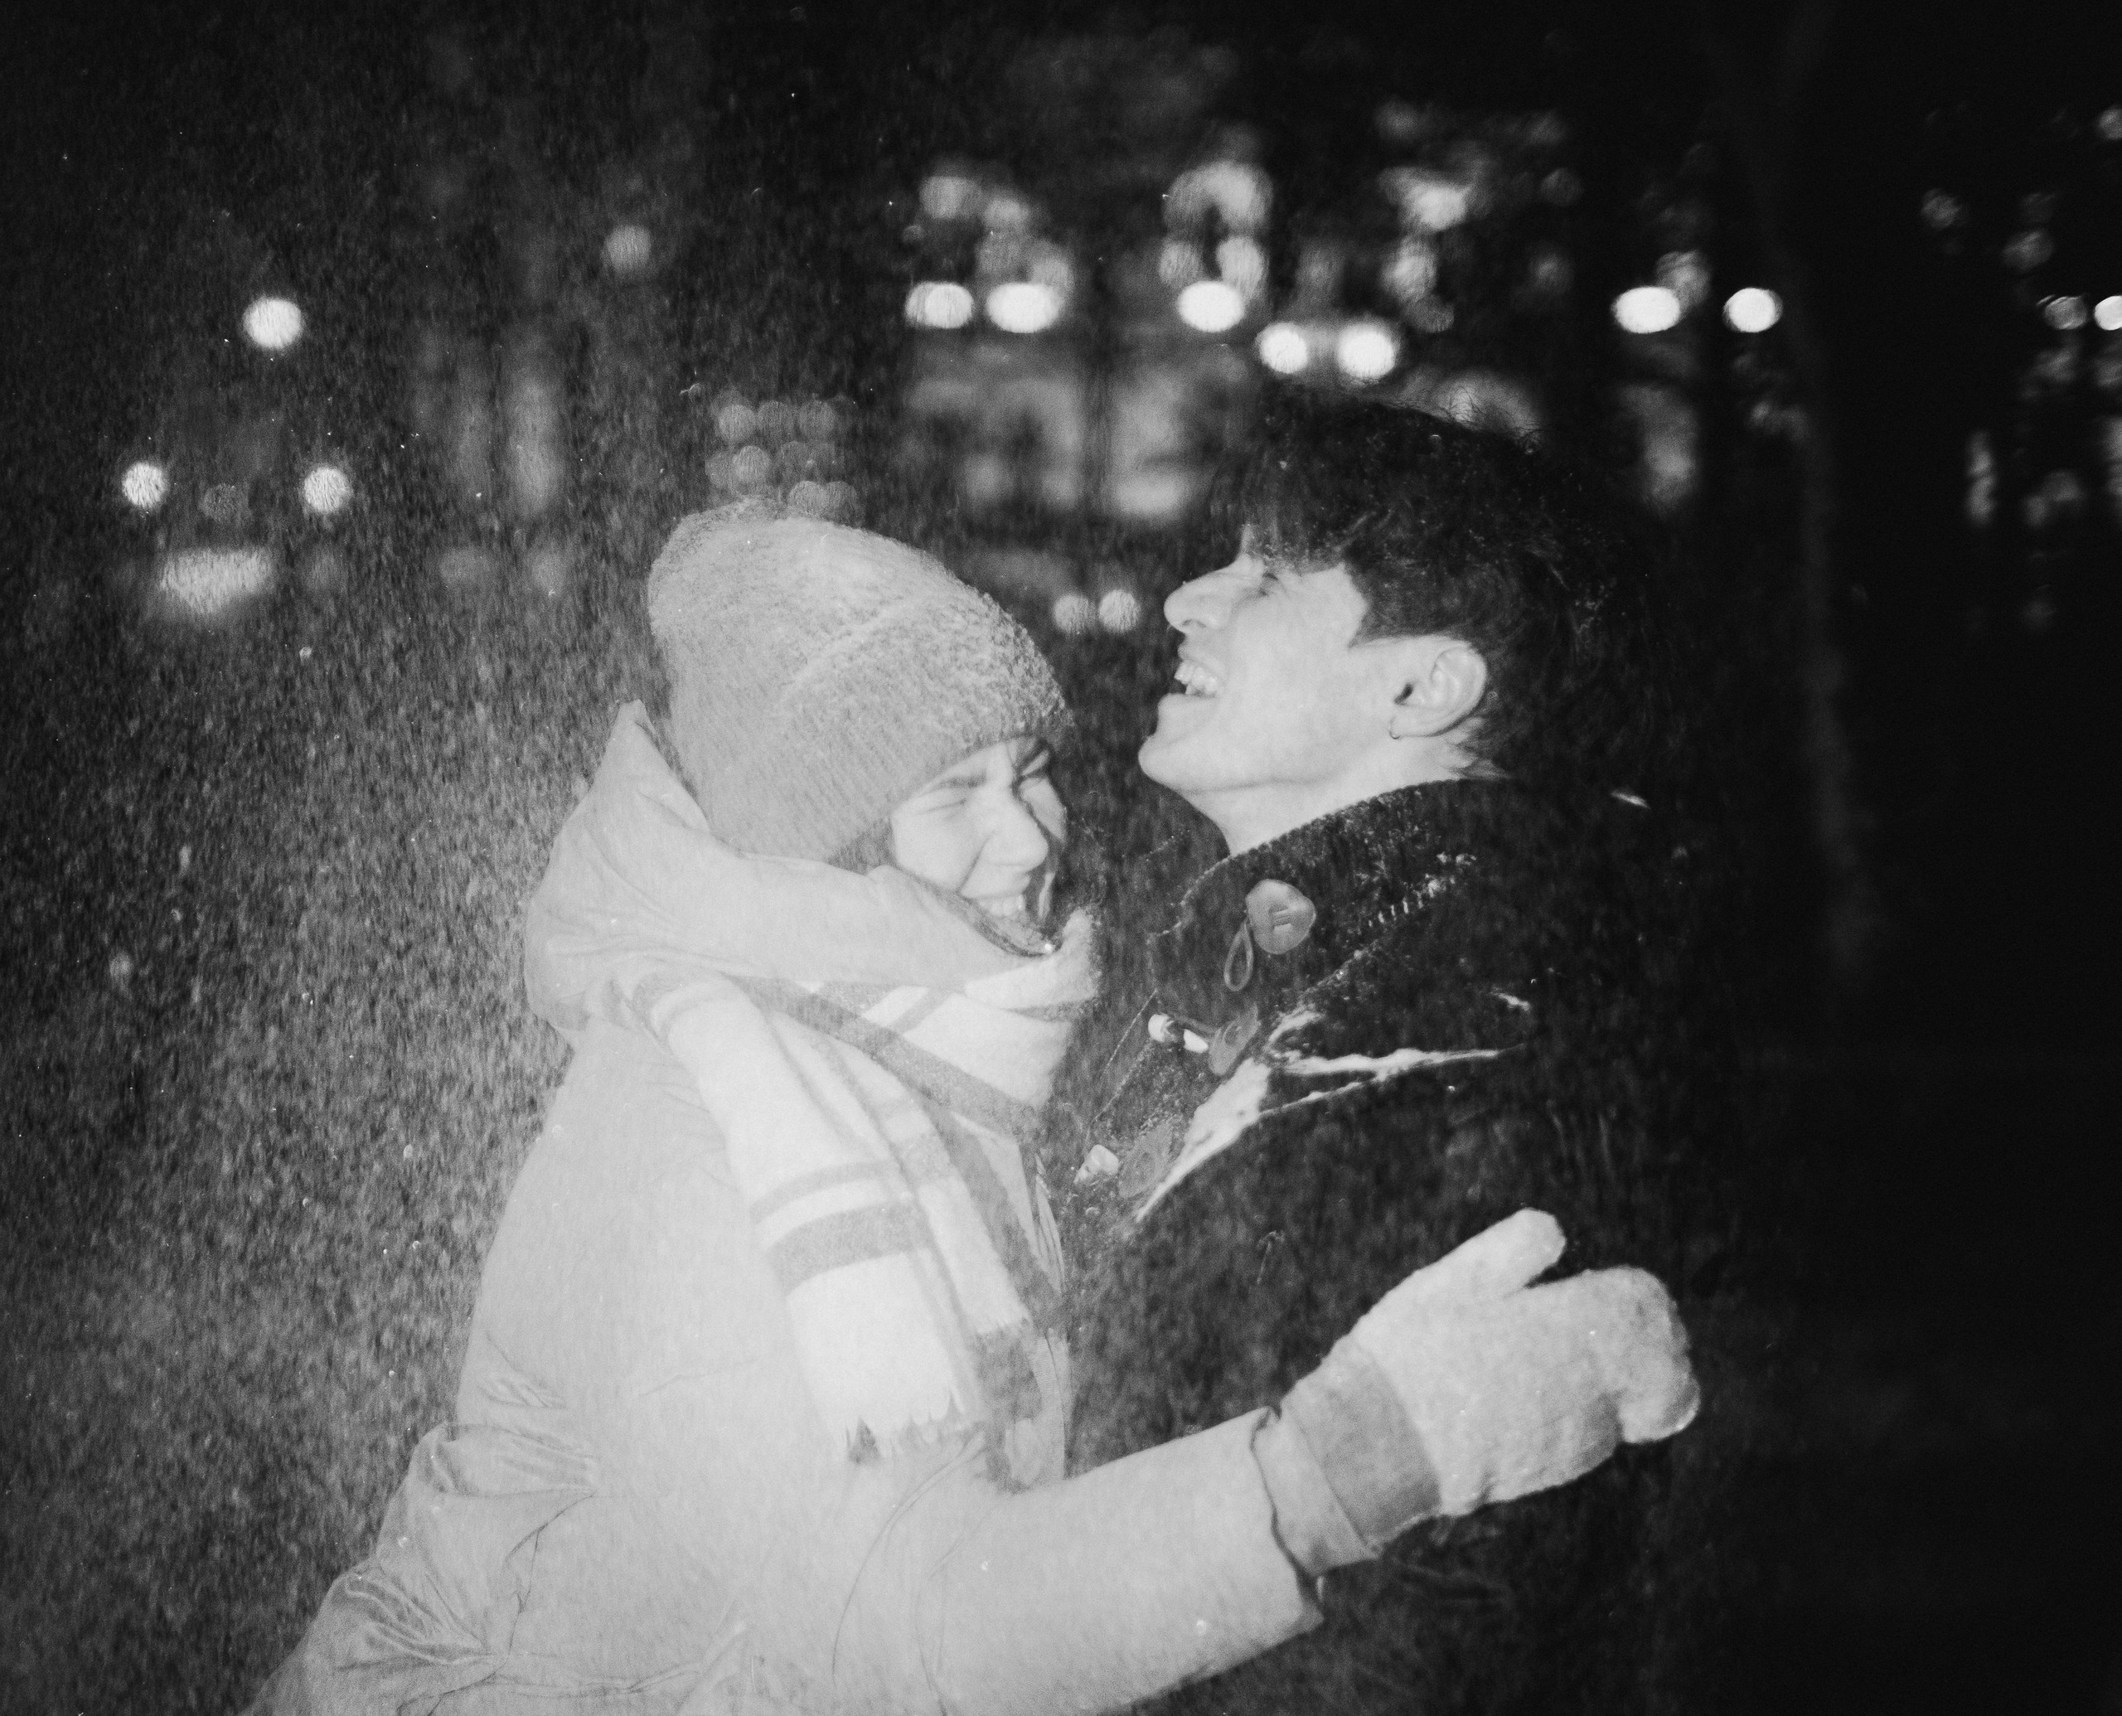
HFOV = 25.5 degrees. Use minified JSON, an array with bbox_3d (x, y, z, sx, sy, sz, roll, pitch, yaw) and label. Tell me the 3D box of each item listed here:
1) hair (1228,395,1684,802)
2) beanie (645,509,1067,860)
[{"bbox_3d":[0.204,-0.132,2.420,0.235,0.200,0.195,22,0,-3],"label":"hair"},{"bbox_3d":[-0.107,-0.089,2.420,0.195,0.190,0.175,-16,7,39],"label":"beanie"}]

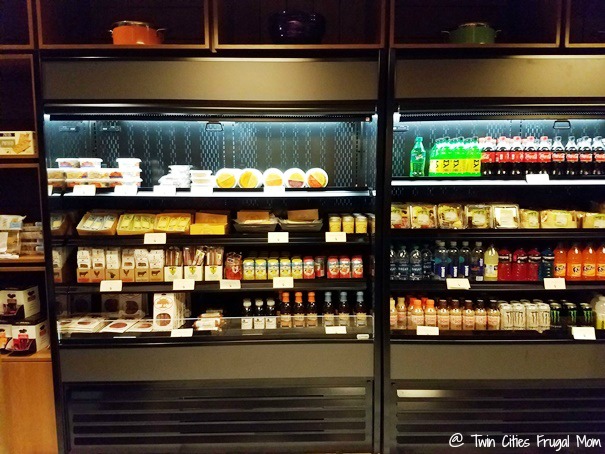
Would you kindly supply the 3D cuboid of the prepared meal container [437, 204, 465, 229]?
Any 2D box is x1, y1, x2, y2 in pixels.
[{"bbox_3d":[0.872,-0.060,2.660,0.160,0.145,0.075,0,6,0],"label":"prepared meal container"}]

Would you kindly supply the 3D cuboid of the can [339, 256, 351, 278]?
[{"bbox_3d":[0.237,0.231,2.520,0.065,0.118,0.065,0,6,0],"label":"can"}]

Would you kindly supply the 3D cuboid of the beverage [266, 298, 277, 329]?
[{"bbox_3d":[-0.185,0.518,2.712,0.060,0.168,0.060,0,5,0],"label":"beverage"}]

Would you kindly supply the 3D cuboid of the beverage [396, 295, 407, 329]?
[{"bbox_3d":[0.618,0.536,2.820,0.060,0.188,0.060,0,5,-1],"label":"beverage"}]

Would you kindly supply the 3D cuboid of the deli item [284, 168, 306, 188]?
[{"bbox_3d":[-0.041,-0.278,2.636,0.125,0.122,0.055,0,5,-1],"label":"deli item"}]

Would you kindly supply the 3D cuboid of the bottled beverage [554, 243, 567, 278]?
[{"bbox_3d":[1.602,0.215,2.813,0.071,0.227,0.071,0,5,-1],"label":"bottled beverage"}]

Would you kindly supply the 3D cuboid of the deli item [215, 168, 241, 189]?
[{"bbox_3d":[-0.439,-0.282,2.645,0.135,0.120,0.060,0,5,0],"label":"deli item"}]

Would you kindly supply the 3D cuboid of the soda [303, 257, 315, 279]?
[{"bbox_3d":[0.038,0.231,2.520,0.065,0.118,0.065,0,6,0],"label":"soda"}]

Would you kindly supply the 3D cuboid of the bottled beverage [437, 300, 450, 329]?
[{"bbox_3d":[0.841,0.521,2.702,0.065,0.165,0.065,0,5,0],"label":"bottled beverage"}]

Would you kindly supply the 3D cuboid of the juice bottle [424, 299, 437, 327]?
[{"bbox_3d":[0.773,0.528,2.729,0.064,0.172,0.064,0,5,-1],"label":"juice bottle"}]

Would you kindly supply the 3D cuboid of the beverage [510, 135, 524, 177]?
[{"bbox_3d":[1.260,-0.412,2.664,0.073,0.232,0.073,0,5,-1],"label":"beverage"}]

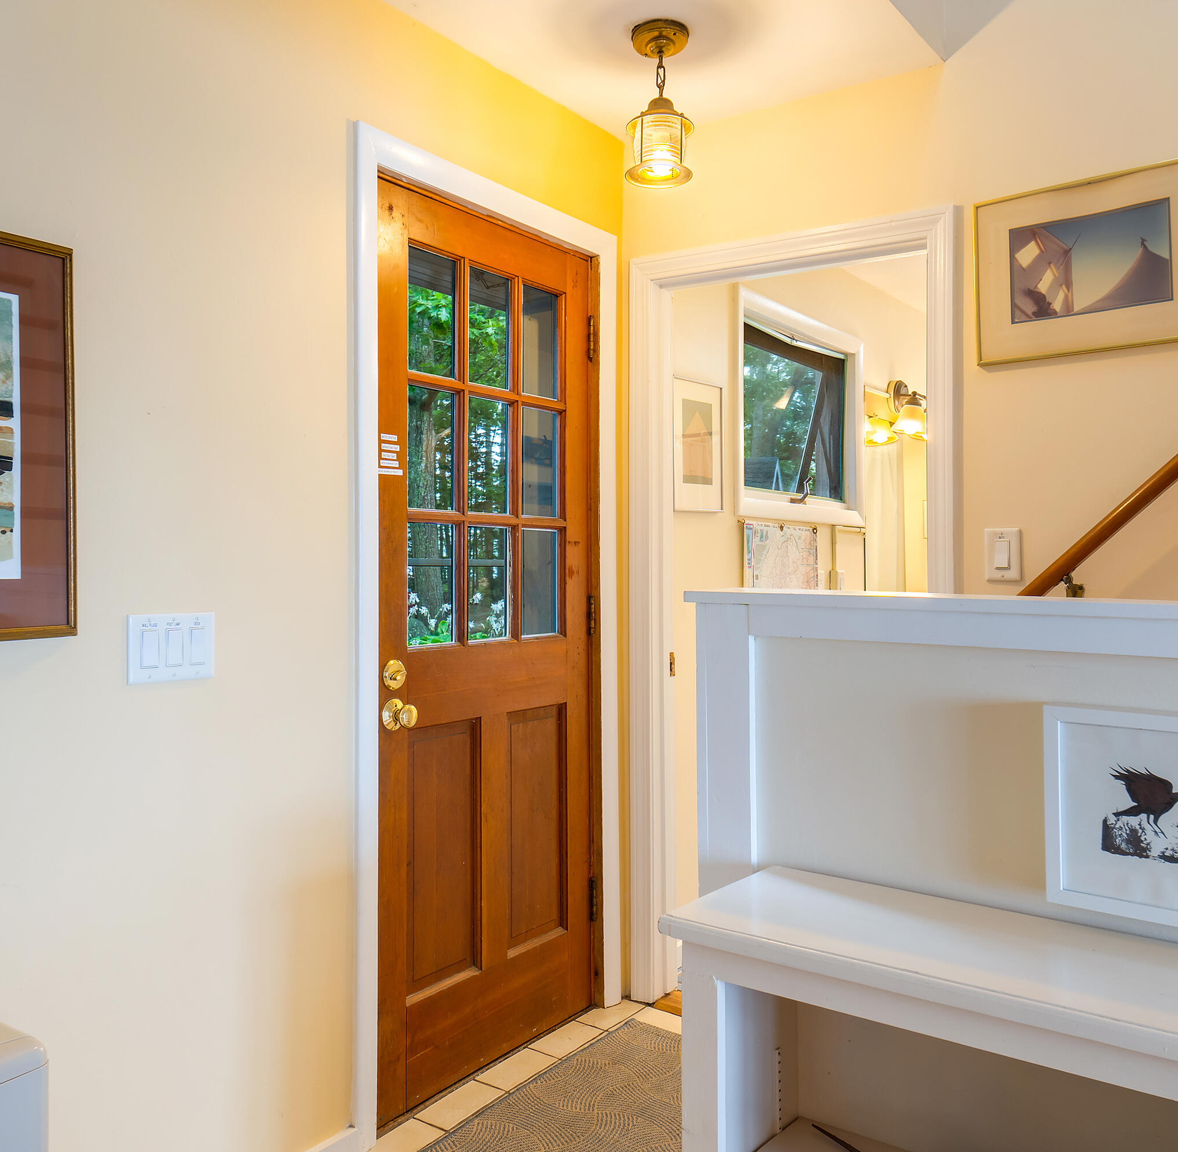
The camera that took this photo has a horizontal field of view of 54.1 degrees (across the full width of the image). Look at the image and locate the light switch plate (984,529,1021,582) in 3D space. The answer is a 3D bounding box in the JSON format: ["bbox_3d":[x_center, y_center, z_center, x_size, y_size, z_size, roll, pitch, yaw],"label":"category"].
[{"bbox_3d":[0.955,-0.048,2.654,0.075,0.119,0.010,0,0,32],"label":"light switch plate"}]

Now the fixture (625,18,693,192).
[{"bbox_3d":[0.158,-1.049,2.563,0.153,0.320,0.153,0,0,0],"label":"fixture"}]

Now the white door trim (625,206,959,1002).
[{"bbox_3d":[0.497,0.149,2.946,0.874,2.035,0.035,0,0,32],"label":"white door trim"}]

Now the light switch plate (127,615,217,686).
[{"bbox_3d":[-0.714,0.124,1.969,0.010,0.116,0.167,0,0,33],"label":"light switch plate"}]

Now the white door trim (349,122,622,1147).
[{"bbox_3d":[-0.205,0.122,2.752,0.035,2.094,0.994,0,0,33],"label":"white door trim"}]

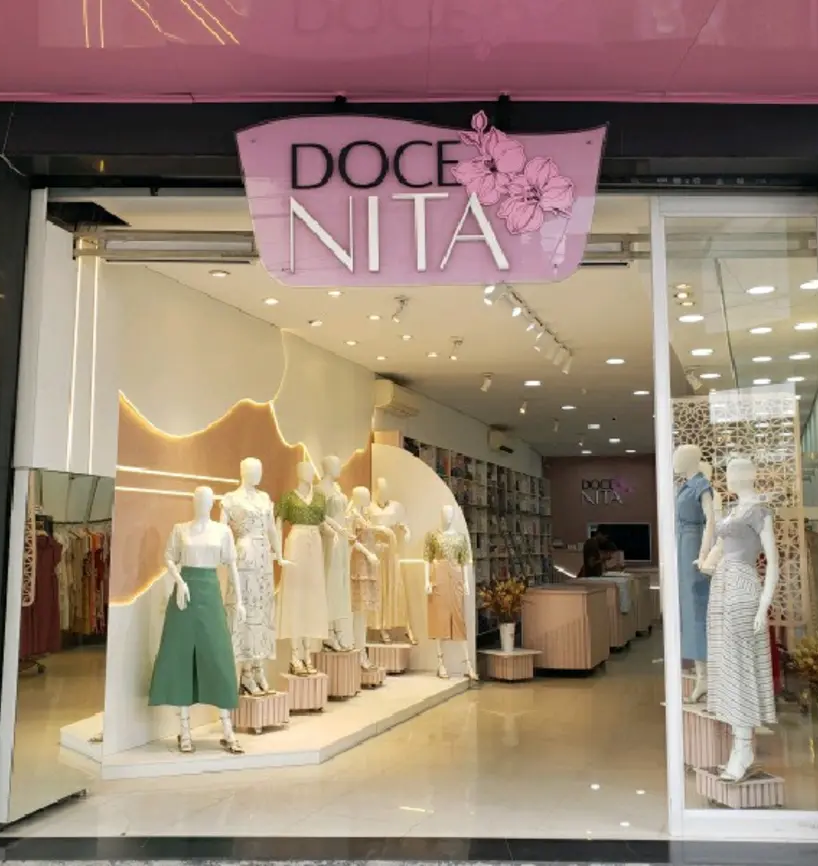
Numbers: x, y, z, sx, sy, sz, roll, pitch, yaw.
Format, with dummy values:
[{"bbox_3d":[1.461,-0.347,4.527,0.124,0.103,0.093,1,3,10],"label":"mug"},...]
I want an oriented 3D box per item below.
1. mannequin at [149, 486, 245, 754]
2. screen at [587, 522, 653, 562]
[{"bbox_3d":[-1.474,1.255,5.985,0.600,1.770,0.420,3,-7,-20],"label":"mannequin"},{"bbox_3d":[4.735,2.463,19.500,1.380,0.840,0.070,-2,-7,21],"label":"screen"}]

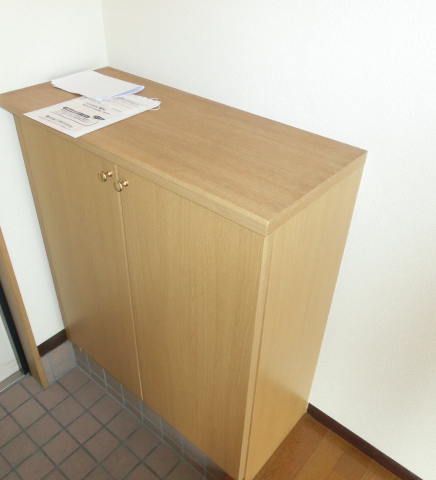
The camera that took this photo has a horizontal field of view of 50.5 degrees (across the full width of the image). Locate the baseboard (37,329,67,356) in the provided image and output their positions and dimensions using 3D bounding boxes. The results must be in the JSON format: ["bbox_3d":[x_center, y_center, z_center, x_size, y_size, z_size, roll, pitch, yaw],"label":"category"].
[{"bbox_3d":[-0.622,0.395,1.762,0.012,0.061,0.122,28,44,31],"label":"baseboard"}]

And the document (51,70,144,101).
[{"bbox_3d":[-0.336,-0.434,1.290,0.230,0.015,0.148,28,44,31],"label":"document"}]

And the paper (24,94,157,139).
[{"bbox_3d":[-0.306,-0.332,1.157,0.205,0.009,0.282,26,43,29],"label":"paper"}]

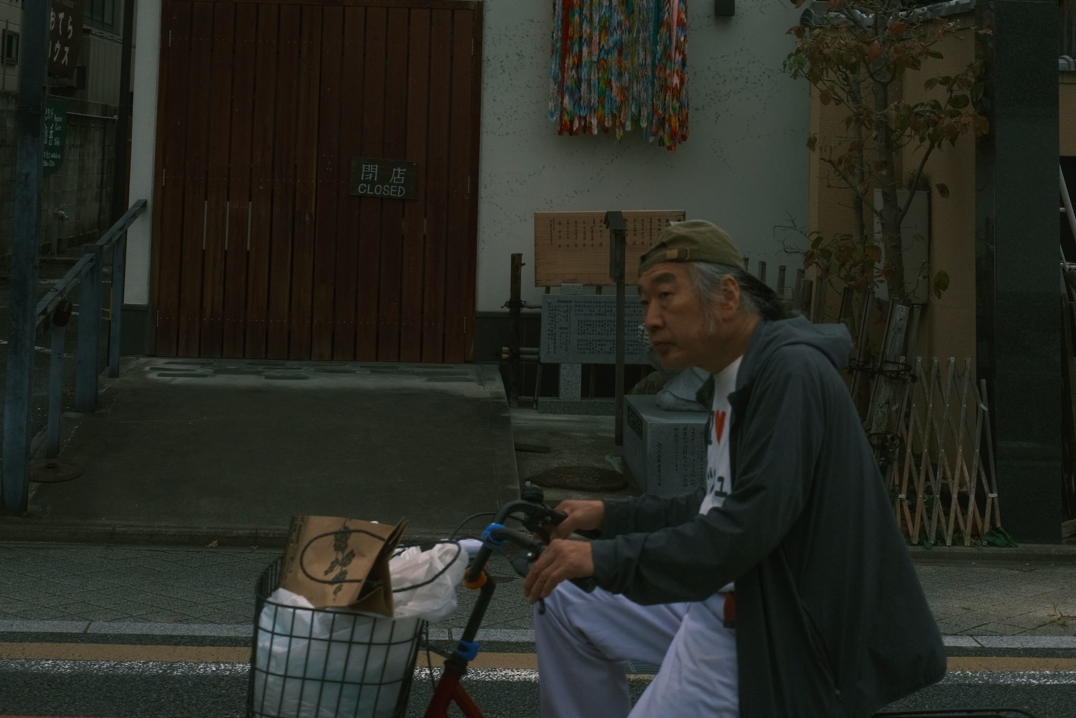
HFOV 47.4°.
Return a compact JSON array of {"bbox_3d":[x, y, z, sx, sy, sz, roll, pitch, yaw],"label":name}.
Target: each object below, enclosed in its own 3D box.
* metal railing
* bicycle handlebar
[{"bbox_3d":[-2.310,-0.170,6.330,0.160,1.420,2.500,1,4,-6],"label":"metal railing"},{"bbox_3d":[0.000,0.312,2.120,0.240,0.170,0.480,2,4,7],"label":"bicycle handlebar"}]

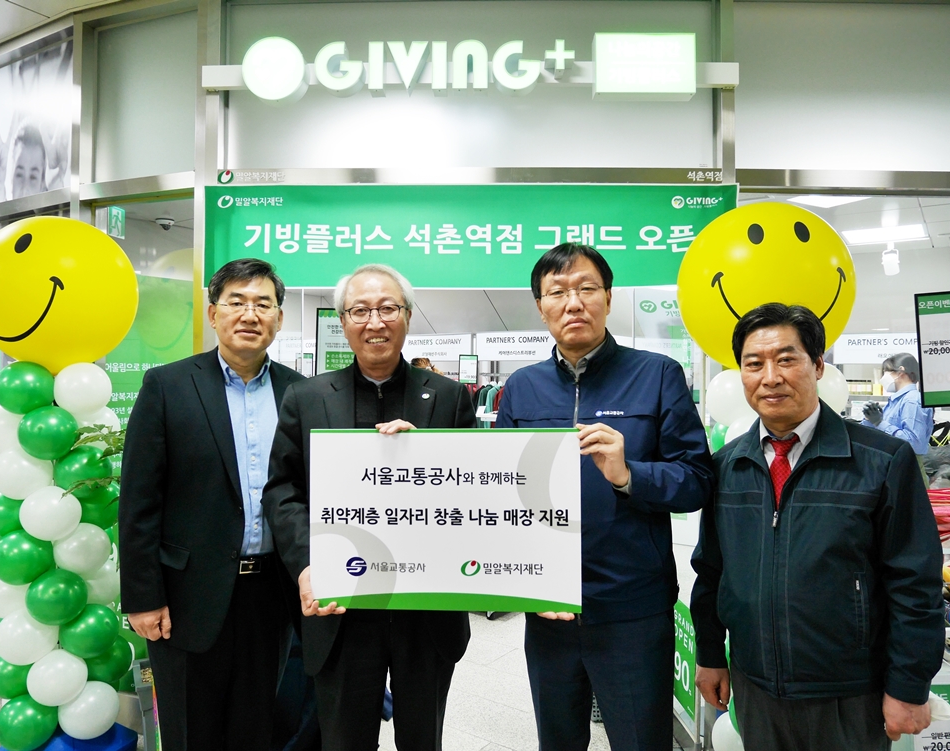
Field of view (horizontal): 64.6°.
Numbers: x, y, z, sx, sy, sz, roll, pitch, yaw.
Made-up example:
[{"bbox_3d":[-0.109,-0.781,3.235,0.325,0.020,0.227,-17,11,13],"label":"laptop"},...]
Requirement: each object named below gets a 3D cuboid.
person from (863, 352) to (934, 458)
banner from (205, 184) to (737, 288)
[{"bbox_3d":[2.460,0.680,4.350,0.400,1.630,0.460,0,0,16],"label":"person"},{"bbox_3d":[-0.013,-0.562,3.030,2.140,0.415,0.020,0,0,-1],"label":"banner"}]

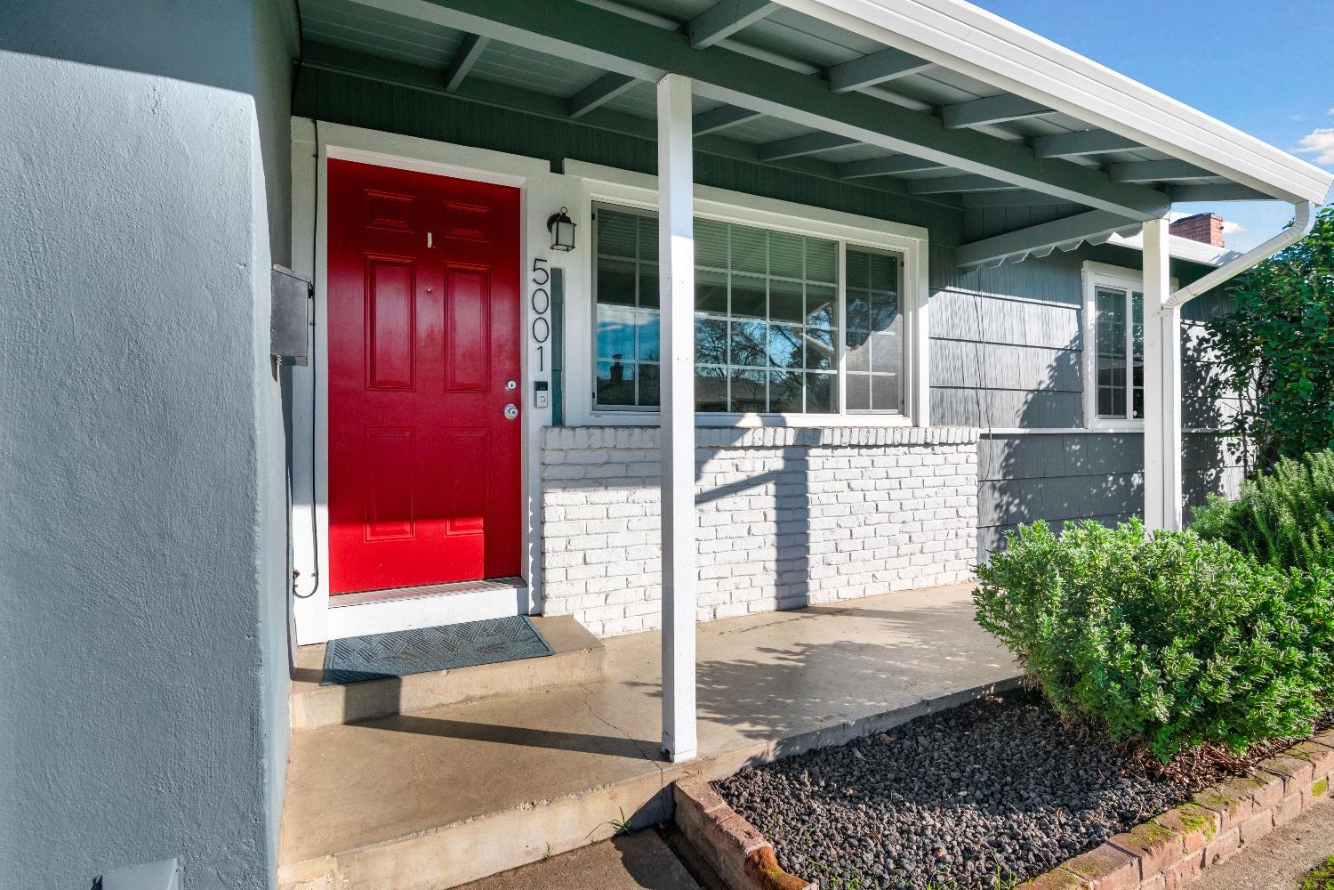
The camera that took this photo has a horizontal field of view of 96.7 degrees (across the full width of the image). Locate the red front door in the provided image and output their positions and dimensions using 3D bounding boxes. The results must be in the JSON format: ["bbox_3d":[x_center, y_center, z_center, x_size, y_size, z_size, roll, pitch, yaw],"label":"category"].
[{"bbox_3d":[-1.171,-0.322,2.941,0.900,2.030,0.060,0,0,-25],"label":"red front door"}]

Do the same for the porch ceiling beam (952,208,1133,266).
[{"bbox_3d":[2.441,-1.357,3.871,0.045,0.140,1.210,0,4,-25],"label":"porch ceiling beam"}]

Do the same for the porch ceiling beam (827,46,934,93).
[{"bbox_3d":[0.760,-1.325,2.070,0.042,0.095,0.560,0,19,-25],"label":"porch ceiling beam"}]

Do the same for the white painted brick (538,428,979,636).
[{"bbox_3d":[0.825,0.462,3.762,3.250,1.135,0.130,0,0,-25],"label":"white painted brick"}]

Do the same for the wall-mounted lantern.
[{"bbox_3d":[-0.539,-1.085,3.032,0.122,0.230,0.180,0,0,-25],"label":"wall-mounted lantern"}]

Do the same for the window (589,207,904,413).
[{"bbox_3d":[0.636,-0.768,3.709,2.320,1.160,0.080,0,0,-25],"label":"window"}]

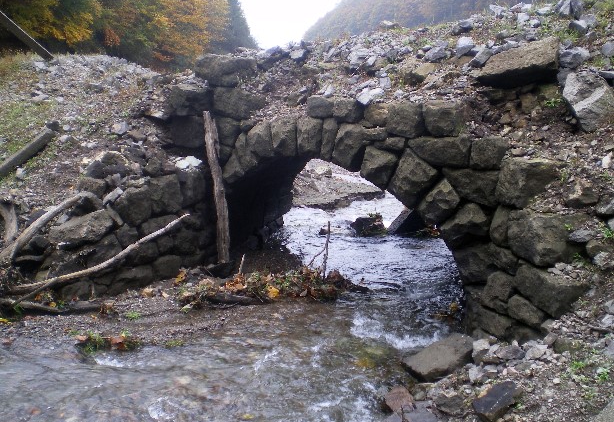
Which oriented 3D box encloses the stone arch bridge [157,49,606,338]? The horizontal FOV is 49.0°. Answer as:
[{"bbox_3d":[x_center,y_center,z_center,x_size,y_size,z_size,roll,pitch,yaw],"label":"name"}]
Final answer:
[{"bbox_3d":[0.829,-0.412,7.823,4.656,2.739,2.100,5,13,22],"label":"stone arch bridge"}]

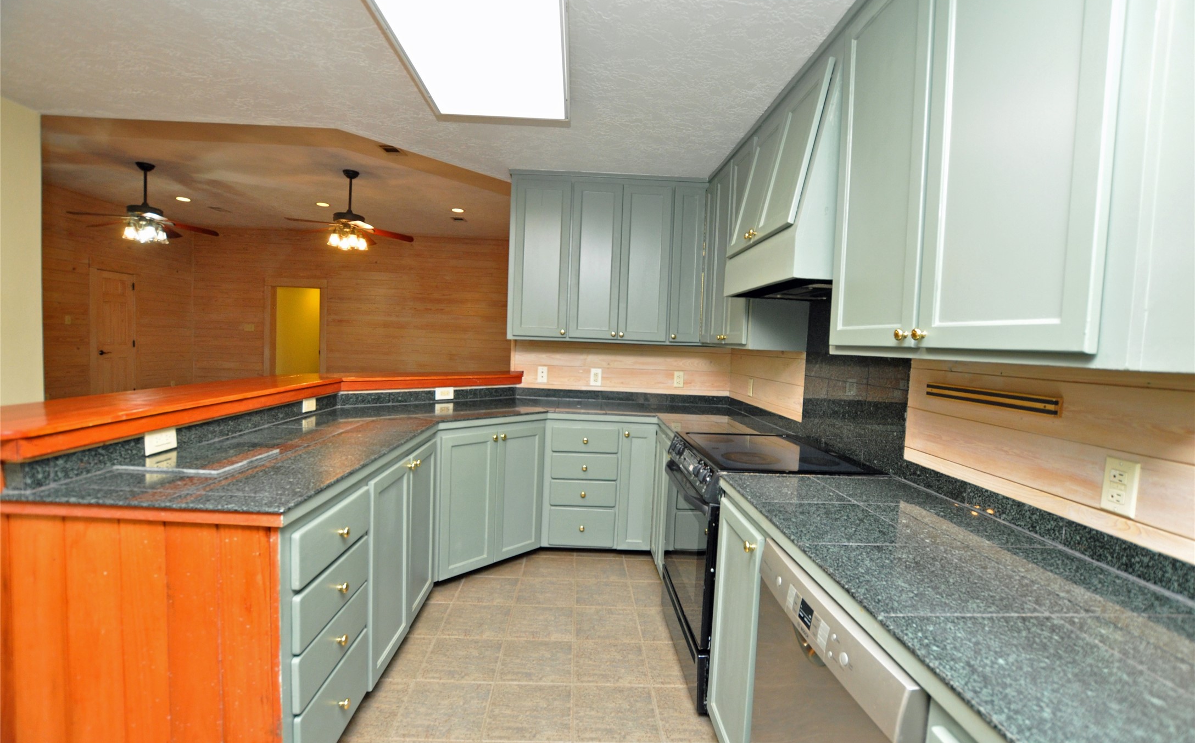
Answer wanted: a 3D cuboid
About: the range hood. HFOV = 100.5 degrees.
[{"bbox_3d":[0.858,-0.707,2.017,0.440,0.760,0.785,2,3,-2],"label":"range hood"}]

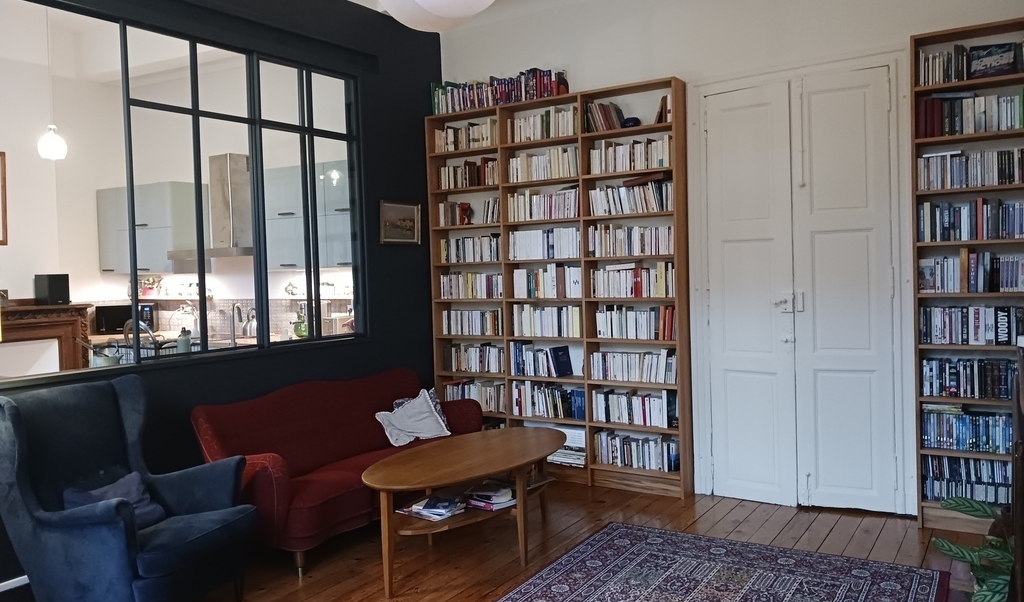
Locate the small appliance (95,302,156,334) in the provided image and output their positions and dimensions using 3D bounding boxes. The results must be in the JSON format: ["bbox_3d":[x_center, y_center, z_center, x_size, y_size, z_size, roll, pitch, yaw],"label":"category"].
[{"bbox_3d":[-3.682,0.172,7.678,0.495,0.265,0.370,-2,2,-15],"label":"small appliance"}]

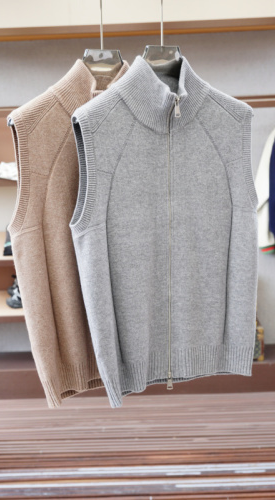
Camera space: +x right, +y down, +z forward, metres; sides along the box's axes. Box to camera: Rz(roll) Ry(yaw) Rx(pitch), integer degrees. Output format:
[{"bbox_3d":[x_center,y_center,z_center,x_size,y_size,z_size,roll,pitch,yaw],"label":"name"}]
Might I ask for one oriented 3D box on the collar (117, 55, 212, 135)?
[{"bbox_3d":[0.052,-0.326,1.250,0.195,0.155,0.135,-3,7,-17],"label":"collar"}]

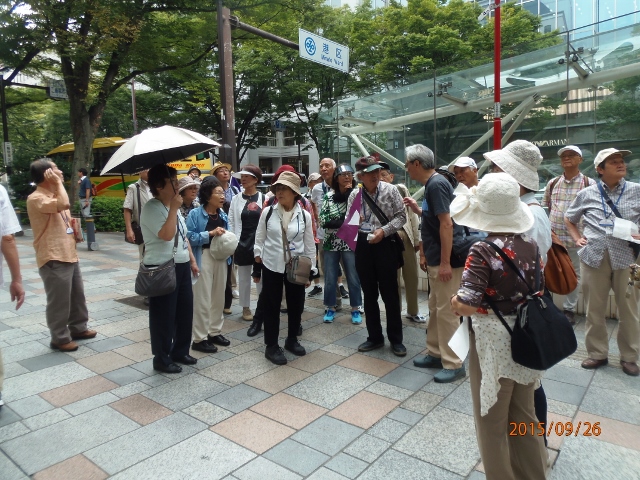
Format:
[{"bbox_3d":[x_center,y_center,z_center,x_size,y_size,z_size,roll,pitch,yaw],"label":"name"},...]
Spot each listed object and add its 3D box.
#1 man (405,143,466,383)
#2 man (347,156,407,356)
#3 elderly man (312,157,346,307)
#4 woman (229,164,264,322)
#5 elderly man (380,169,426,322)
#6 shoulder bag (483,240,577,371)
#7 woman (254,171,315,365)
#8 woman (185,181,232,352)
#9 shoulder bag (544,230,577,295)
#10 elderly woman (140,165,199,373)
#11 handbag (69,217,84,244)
[{"bbox_3d":[0.843,0.157,3.260,0.440,1.660,0.490,-1,6,-3],"label":"man"},{"bbox_3d":[0.485,0.119,3.751,0.530,1.650,0.400,0,6,9],"label":"man"},{"bbox_3d":[0.140,-0.067,5.317,0.500,1.730,0.340,0,6,11],"label":"elderly man"},{"bbox_3d":[-0.761,0.021,4.720,0.470,1.630,0.320,-2,6,-13],"label":"woman"},{"bbox_3d":[0.881,0.015,4.720,0.520,1.660,0.360,-1,6,-6],"label":"elderly man"},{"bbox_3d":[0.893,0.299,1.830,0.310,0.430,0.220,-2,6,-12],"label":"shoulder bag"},{"bbox_3d":[-0.294,0.220,3.680,0.510,1.560,0.340,-2,6,-9],"label":"woman"},{"bbox_3d":[-0.990,0.196,3.898,0.360,1.510,0.440,4,7,41],"label":"woman"},{"bbox_3d":[1.295,0.122,2.400,0.240,0.340,0.150,-5,7,-37],"label":"shoulder bag"},{"bbox_3d":[-1.187,0.211,3.500,0.400,1.580,0.450,1,6,23],"label":"elderly woman"},{"bbox_3d":[-2.319,-0.090,4.200,0.250,0.280,0.130,-3,6,-20],"label":"handbag"}]

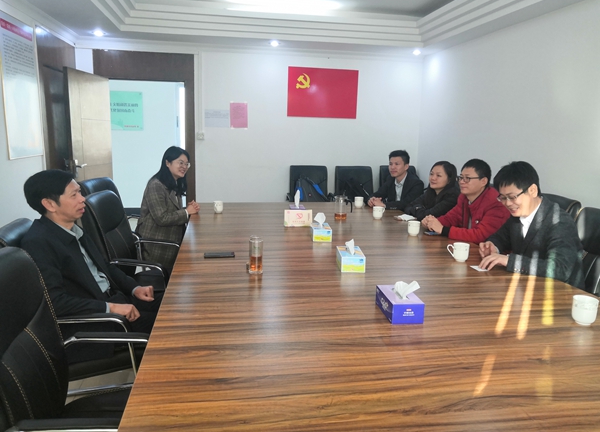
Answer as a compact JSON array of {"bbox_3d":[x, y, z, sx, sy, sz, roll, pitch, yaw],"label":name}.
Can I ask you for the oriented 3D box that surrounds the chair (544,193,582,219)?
[{"bbox_3d":[1.339,0.388,3.058,0.620,1.040,0.570,0,11,-9],"label":"chair"}]

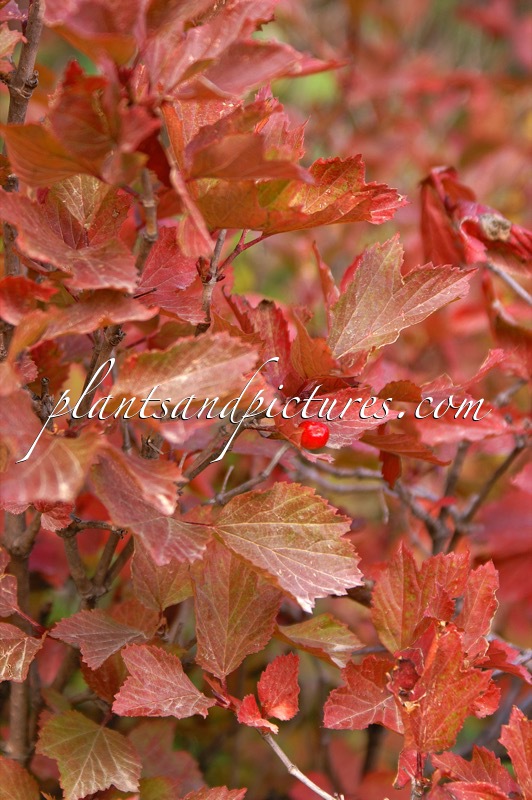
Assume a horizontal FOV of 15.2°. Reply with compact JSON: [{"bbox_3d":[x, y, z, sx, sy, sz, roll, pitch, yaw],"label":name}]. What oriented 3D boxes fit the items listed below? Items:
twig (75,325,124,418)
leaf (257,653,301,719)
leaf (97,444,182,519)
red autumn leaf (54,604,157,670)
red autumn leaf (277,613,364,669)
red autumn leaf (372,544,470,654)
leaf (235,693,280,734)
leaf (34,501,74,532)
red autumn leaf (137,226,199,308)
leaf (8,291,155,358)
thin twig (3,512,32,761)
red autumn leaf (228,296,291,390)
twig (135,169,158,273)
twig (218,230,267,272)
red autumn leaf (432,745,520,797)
[{"bbox_3d":[-0.070,-0.012,0.820,0.008,0.042,0.008,22,0,0],"label":"twig"},{"bbox_3d":[0.005,0.110,0.765,0.015,0.025,0.009,21,-6,2],"label":"leaf"},{"bbox_3d":[-0.048,0.031,0.760,0.034,0.014,0.030,26,47,17],"label":"leaf"},{"bbox_3d":[-0.063,0.092,0.775,0.043,0.010,0.033,0,37,0],"label":"red autumn leaf"},{"bbox_3d":[0.021,0.091,0.756,0.033,0.011,0.023,9,37,-7],"label":"red autumn leaf"},{"bbox_3d":[0.063,0.081,0.808,0.038,0.045,0.013,9,-19,9],"label":"red autumn leaf"},{"bbox_3d":[-0.003,0.124,0.792,0.017,0.010,0.015,24,50,5],"label":"leaf"},{"bbox_3d":[-0.082,0.045,0.770,0.017,0.016,0.010,4,18,-8],"label":"leaf"},{"bbox_3d":[-0.037,-0.049,0.751,0.027,0.033,0.013,-2,19,-5],"label":"red autumn leaf"},{"bbox_3d":[-0.065,-0.027,0.710,0.051,0.015,0.028,-17,21,-3],"label":"leaf"},{"bbox_3d":[-0.102,0.098,0.820,0.009,0.103,0.009,-1,6,0],"label":"thin twig"},{"bbox_3d":[-0.003,-0.023,0.800,0.025,0.038,0.022,0,10,0],"label":"red autumn leaf"},{"bbox_3d":[-0.044,-0.066,0.741,0.007,0.040,0.006,5,6,0],"label":"twig"},{"bbox_3d":[-0.009,-0.057,0.770,0.024,0.007,0.005,-41,0,3],"label":"twig"},{"bbox_3d":[0.077,0.136,0.731,0.031,0.020,0.012,10,30,1],"label":"red autumn leaf"}]

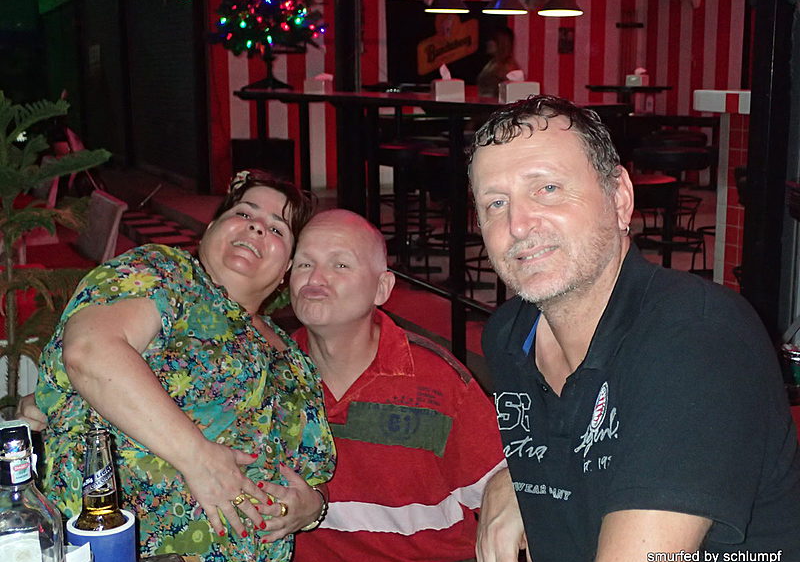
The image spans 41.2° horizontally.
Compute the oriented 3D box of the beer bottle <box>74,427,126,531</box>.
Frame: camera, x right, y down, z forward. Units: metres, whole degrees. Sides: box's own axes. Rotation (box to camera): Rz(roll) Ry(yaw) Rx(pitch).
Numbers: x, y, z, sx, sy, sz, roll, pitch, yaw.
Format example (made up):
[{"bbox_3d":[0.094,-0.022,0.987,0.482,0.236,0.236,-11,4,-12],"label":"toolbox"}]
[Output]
[{"bbox_3d":[-0.329,0.277,1.193,0.061,0.230,0.061,-1,11,0],"label":"beer bottle"}]

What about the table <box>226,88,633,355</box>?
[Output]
[{"bbox_3d":[-0.111,-0.438,5.638,0.450,1.083,3.848,-6,12,-23],"label":"table"}]

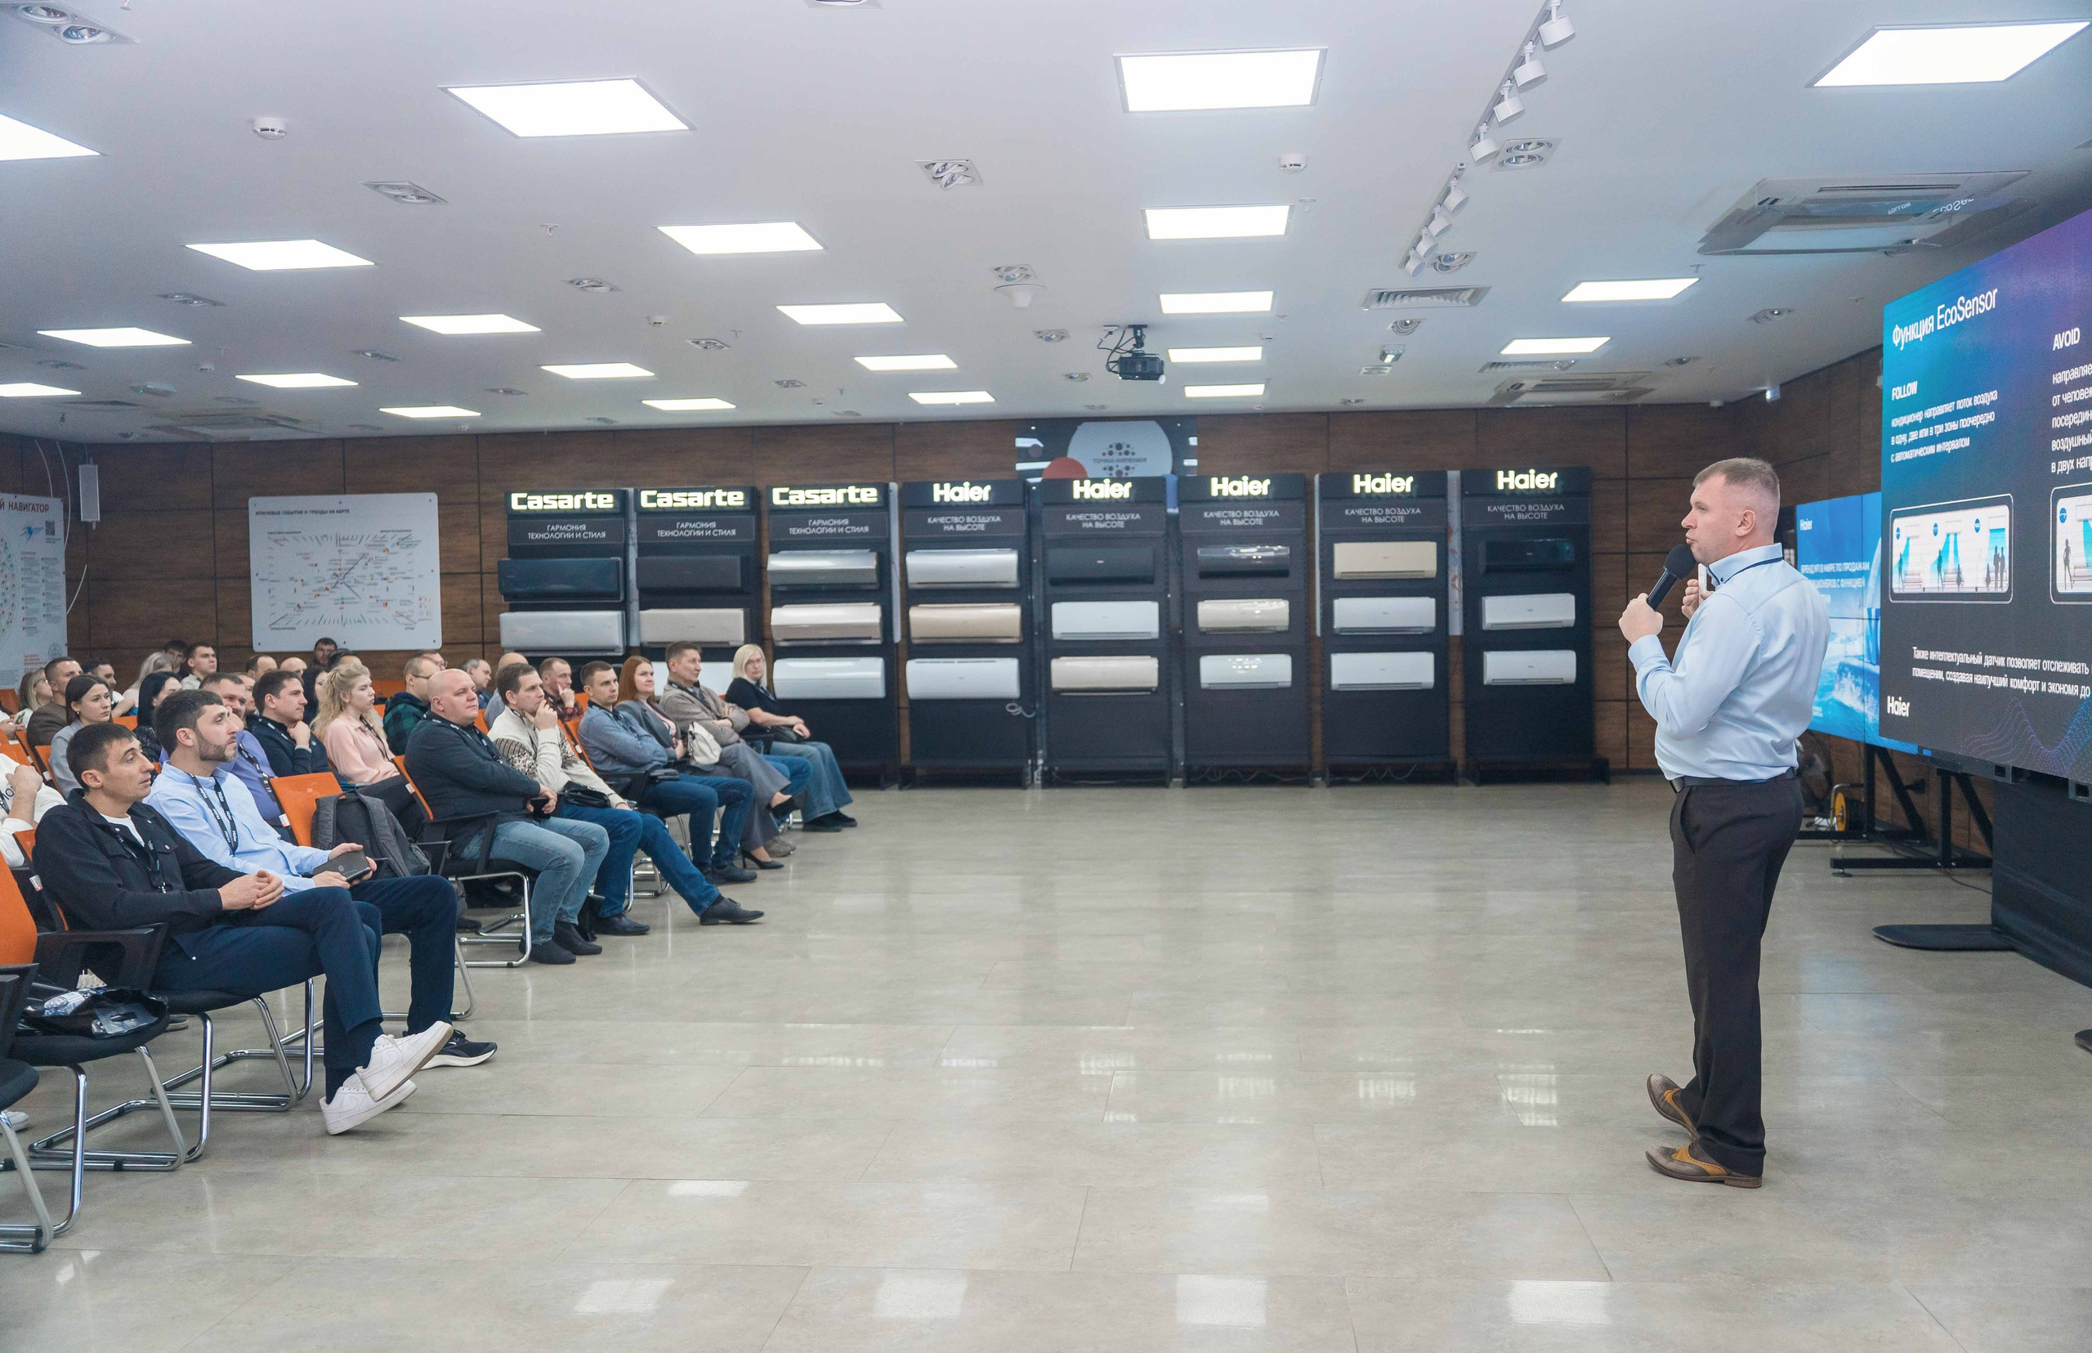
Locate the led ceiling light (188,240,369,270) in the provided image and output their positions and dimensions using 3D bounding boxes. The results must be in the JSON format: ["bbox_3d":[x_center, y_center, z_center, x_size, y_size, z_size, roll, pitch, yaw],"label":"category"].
[{"bbox_3d":[-3.267,-1.809,7.476,0.595,0.030,0.595,0,2,5],"label":"led ceiling light"}]

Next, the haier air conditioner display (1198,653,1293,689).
[{"bbox_3d":[1.590,-0.036,13.890,0.729,0.263,0.202,-1,2,6],"label":"haier air conditioner display"}]

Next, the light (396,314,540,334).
[{"bbox_3d":[-3.153,-1.943,9.592,0.590,0.040,0.580,-1,2,6],"label":"light"}]

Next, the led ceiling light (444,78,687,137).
[{"bbox_3d":[-1.503,-1.812,5.553,0.590,0.040,0.580,-1,2,6],"label":"led ceiling light"}]

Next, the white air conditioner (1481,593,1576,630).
[{"bbox_3d":[3.756,-0.499,13.545,0.698,0.268,0.195,0,2,7],"label":"white air conditioner"}]

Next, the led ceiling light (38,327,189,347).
[{"bbox_3d":[-5.235,-1.914,9.823,0.590,0.030,0.590,-1,2,6],"label":"led ceiling light"}]

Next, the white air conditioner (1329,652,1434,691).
[{"bbox_3d":[2.679,-0.045,13.894,0.805,0.295,0.200,-1,2,6],"label":"white air conditioner"}]

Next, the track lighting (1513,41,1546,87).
[{"bbox_3d":[1.311,-1.649,4.710,0.095,0.130,0.095,0,2,5],"label":"track lighting"}]

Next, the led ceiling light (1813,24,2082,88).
[{"bbox_3d":[2.672,-1.846,5.191,0.590,0.030,0.590,-1,2,6],"label":"led ceiling light"}]

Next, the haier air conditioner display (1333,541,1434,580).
[{"bbox_3d":[2.666,-0.903,13.679,0.790,0.280,0.200,0,2,7],"label":"haier air conditioner display"}]

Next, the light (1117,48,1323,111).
[{"bbox_3d":[0.514,-1.758,5.146,0.595,0.030,0.595,0,2,5],"label":"light"}]

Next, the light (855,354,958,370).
[{"bbox_3d":[-0.897,-2.043,11.332,0.590,0.040,0.580,-1,2,6],"label":"light"}]

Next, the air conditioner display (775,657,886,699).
[{"bbox_3d":[-1.772,0.014,14.511,0.935,0.330,0.220,-1,2,6],"label":"air conditioner display"}]

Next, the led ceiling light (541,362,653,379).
[{"bbox_3d":[-2.898,-1.984,11.313,0.595,0.030,0.595,-1,2,6],"label":"led ceiling light"}]

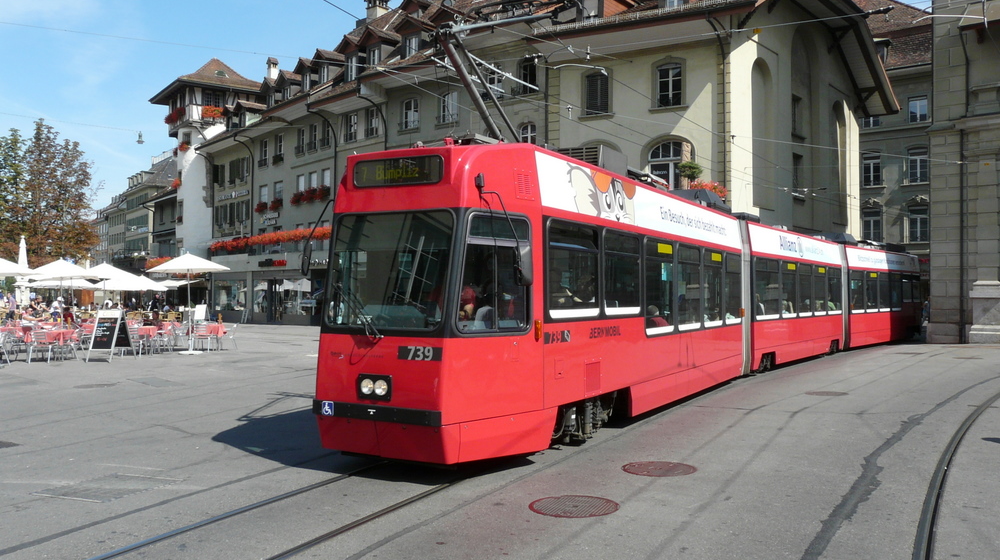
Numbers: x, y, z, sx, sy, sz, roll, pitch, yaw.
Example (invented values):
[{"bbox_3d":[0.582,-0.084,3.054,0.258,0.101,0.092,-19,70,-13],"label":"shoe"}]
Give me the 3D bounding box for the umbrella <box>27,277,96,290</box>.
[{"bbox_3d":[-16.767,0.863,31.000,2.700,2.760,2.700,0,-1,0],"label":"umbrella"}]

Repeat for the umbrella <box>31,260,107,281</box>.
[{"bbox_3d":[-13.753,0.722,25.400,2.450,2.820,2.450,0,-1,0],"label":"umbrella"}]

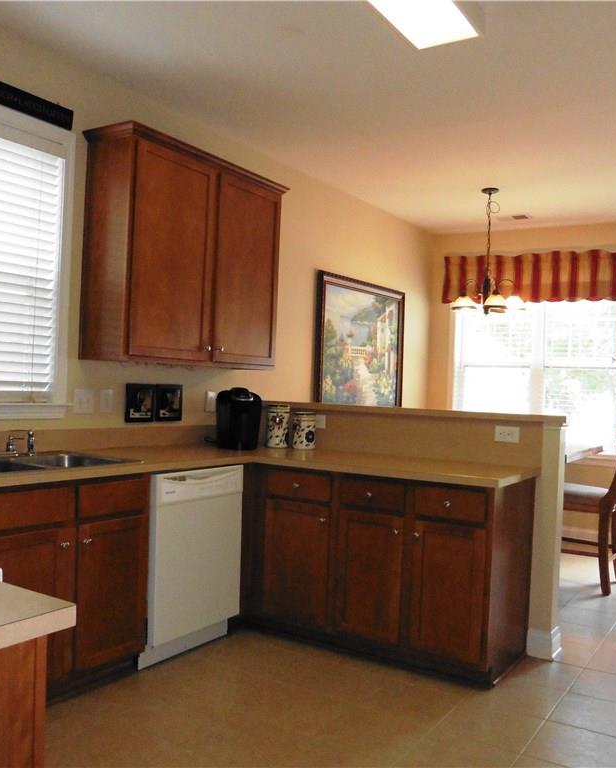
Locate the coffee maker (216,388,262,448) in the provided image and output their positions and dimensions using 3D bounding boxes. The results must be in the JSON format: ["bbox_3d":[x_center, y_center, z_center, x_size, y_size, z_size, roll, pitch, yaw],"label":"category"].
[{"bbox_3d":[-0.367,0.188,3.925,0.240,0.324,0.300,2,0,-14],"label":"coffee maker"}]

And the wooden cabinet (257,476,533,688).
[{"bbox_3d":[0.392,0.854,3.533,1.280,0.875,0.610,2,0,33],"label":"wooden cabinet"}]

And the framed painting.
[{"bbox_3d":[0.442,-0.256,5.787,0.045,1.150,1.425,2,0,33],"label":"framed painting"}]

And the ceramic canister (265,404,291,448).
[{"bbox_3d":[-0.166,0.240,4.037,0.135,0.235,0.135,2,0,0],"label":"ceramic canister"}]

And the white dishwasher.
[{"bbox_3d":[-0.756,0.815,3.468,0.610,0.864,0.600,2,0,33],"label":"white dishwasher"}]

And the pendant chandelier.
[{"bbox_3d":[1.326,-0.983,5.253,0.550,0.922,0.550,2,0,33],"label":"pendant chandelier"}]

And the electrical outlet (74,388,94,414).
[{"bbox_3d":[-1.100,0.087,3.483,0.008,0.117,0.114,2,0,33],"label":"electrical outlet"}]

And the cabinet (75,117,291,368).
[{"bbox_3d":[-0.620,-0.645,3.867,0.345,1.098,1.240,2,0,33],"label":"cabinet"}]

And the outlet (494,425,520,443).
[{"bbox_3d":[0.988,0.253,3.513,0.122,0.074,0.010,2,0,33],"label":"outlet"}]

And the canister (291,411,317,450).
[{"bbox_3d":[-0.009,0.266,4.032,0.130,0.204,0.130,2,0,33],"label":"canister"}]

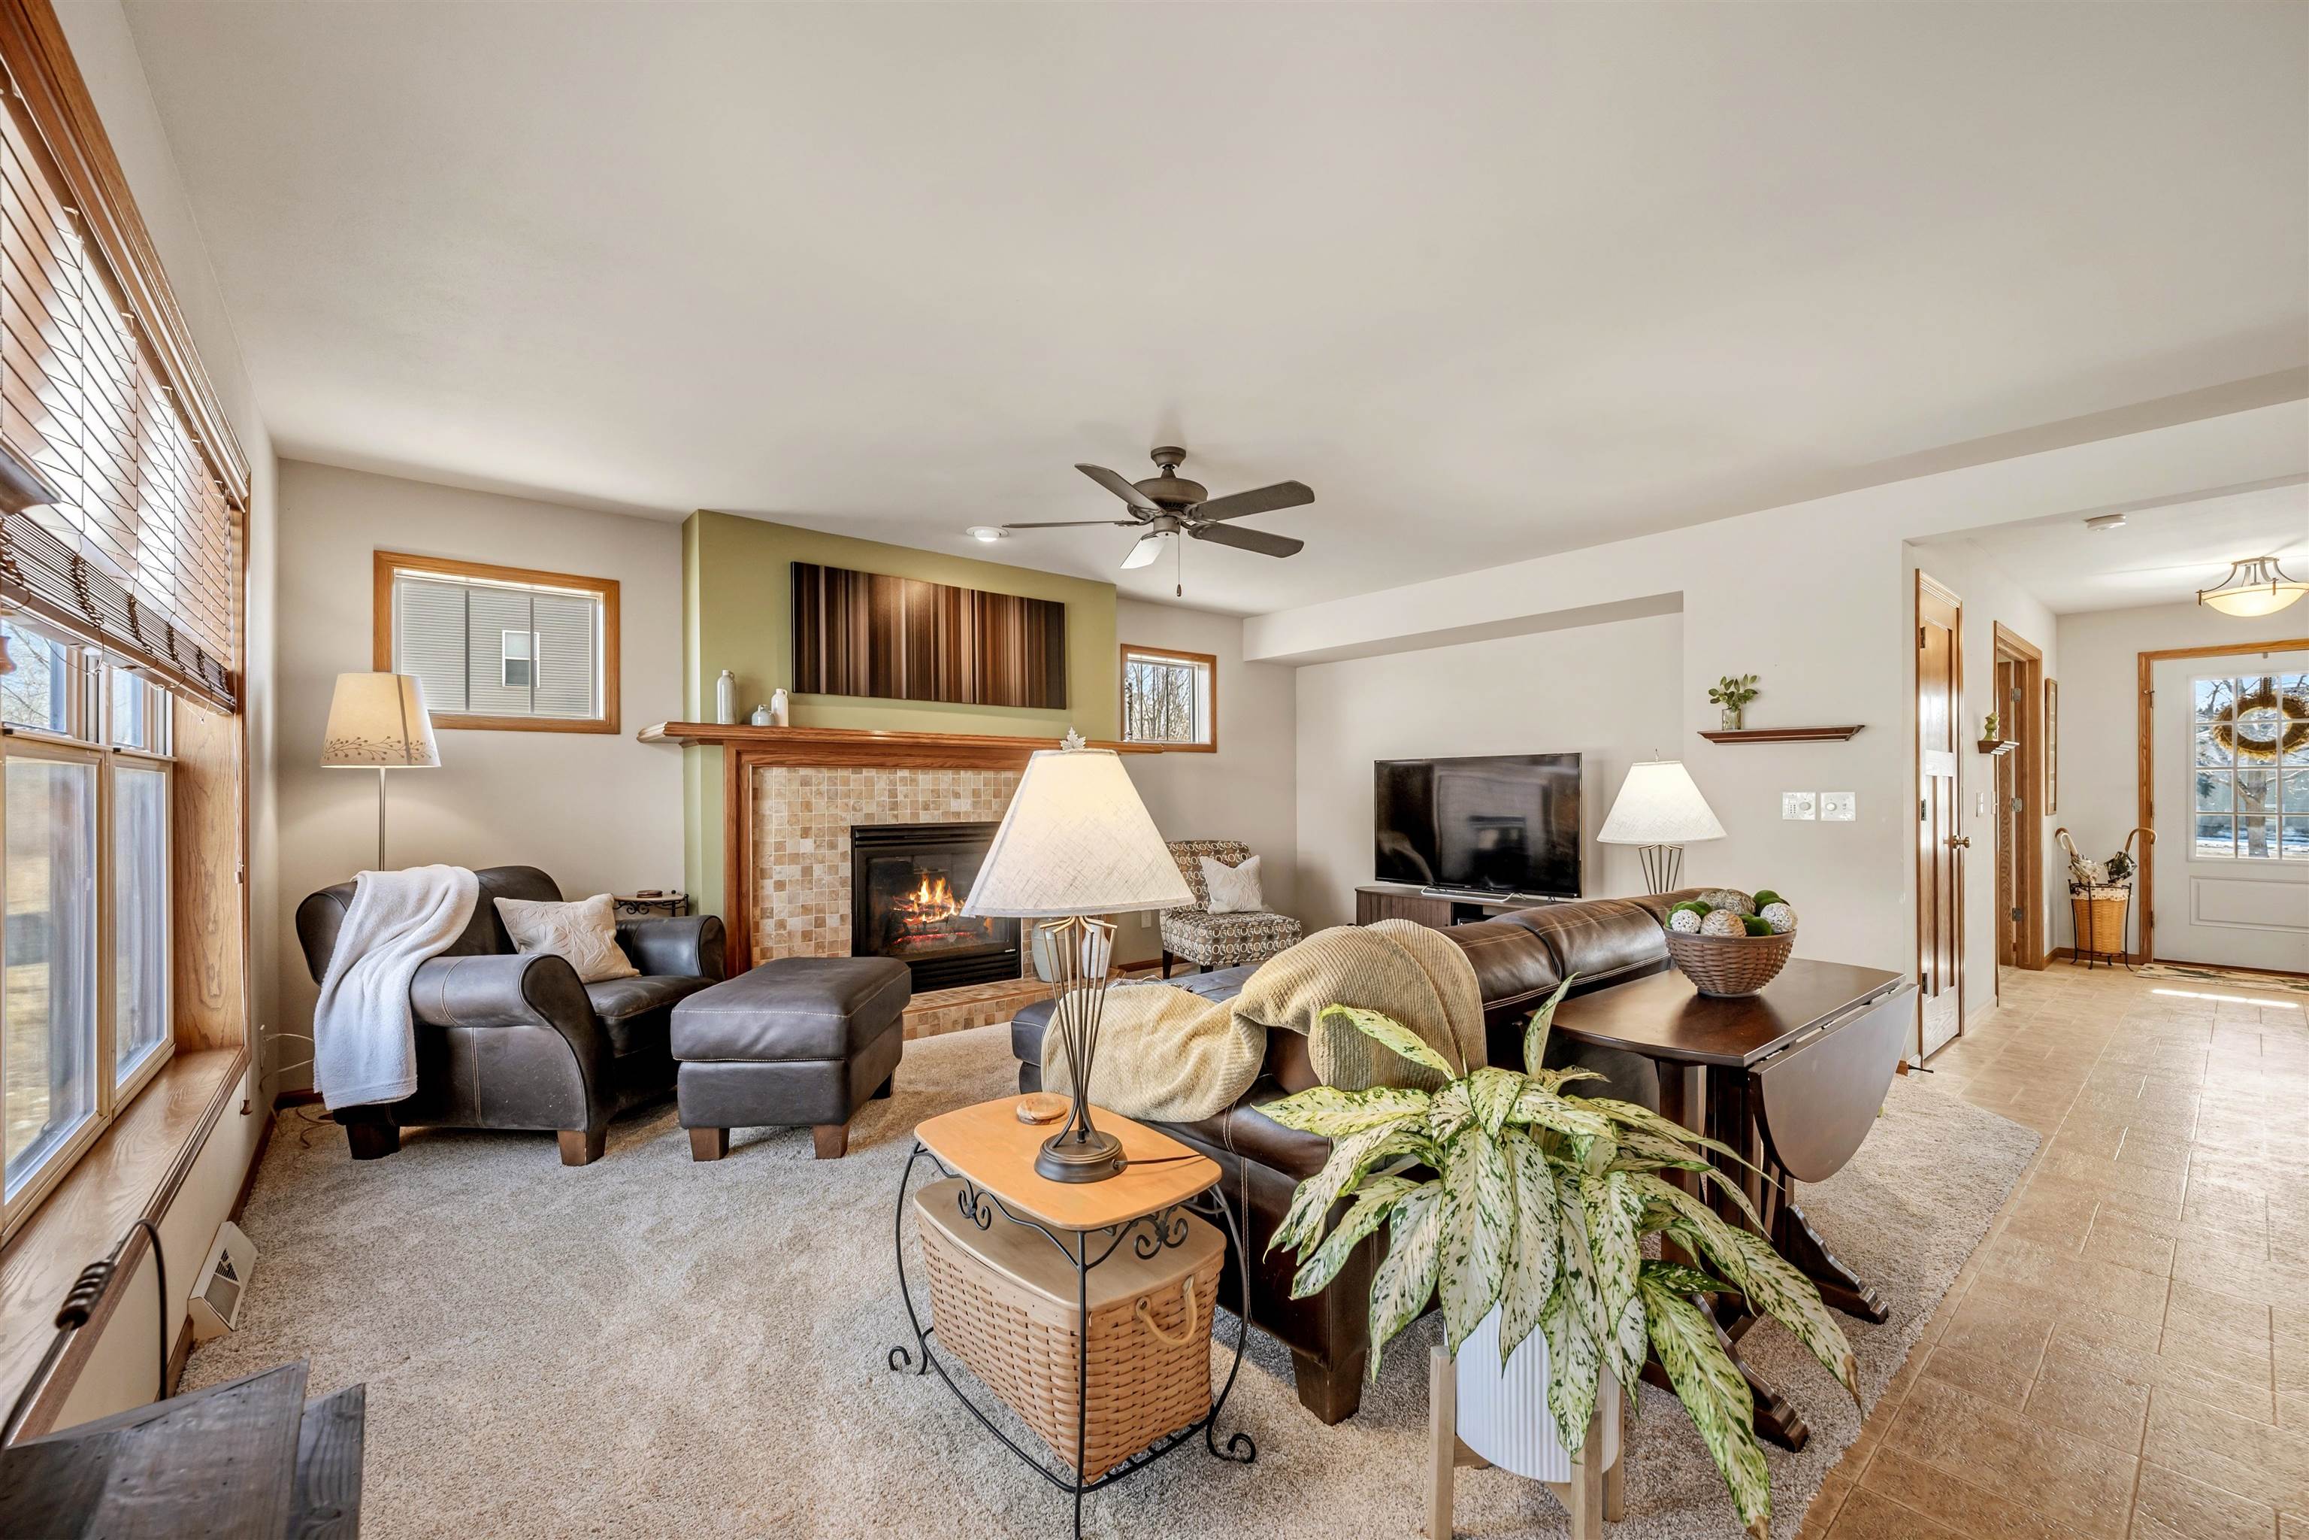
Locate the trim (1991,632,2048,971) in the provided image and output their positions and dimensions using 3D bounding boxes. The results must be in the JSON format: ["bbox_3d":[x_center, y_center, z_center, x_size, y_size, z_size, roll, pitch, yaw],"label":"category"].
[{"bbox_3d":[5.180,0.250,5.370,1.500,2.090,0.120,0,-1,-40],"label":"trim"}]

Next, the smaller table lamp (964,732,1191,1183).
[{"bbox_3d":[-0.135,0.313,1.622,0.390,0.770,0.370,0,-1,-11],"label":"smaller table lamp"}]

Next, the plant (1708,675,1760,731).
[{"bbox_3d":[2.743,-0.320,4.256,0.170,0.271,0.215,0,-1,-40],"label":"plant"}]

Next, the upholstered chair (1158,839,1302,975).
[{"bbox_3d":[0.435,0.865,5.620,0.630,0.840,0.720,0,-1,-24],"label":"upholstered chair"}]

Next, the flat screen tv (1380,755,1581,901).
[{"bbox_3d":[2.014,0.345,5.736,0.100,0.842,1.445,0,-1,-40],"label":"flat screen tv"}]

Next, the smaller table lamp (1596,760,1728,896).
[{"bbox_3d":[1.805,0.331,3.196,0.390,0.780,0.380,-1,-1,30],"label":"smaller table lamp"}]

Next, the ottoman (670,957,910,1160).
[{"bbox_3d":[-1.260,1.008,3.230,0.590,0.480,0.720,-1,-1,-1],"label":"ottoman"}]

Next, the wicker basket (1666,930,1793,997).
[{"bbox_3d":[1.220,0.407,1.900,0.280,0.140,0.280,0,-1,-40],"label":"wicker basket"}]

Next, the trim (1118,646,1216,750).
[{"bbox_3d":[0.125,-0.482,6.350,0.890,0.720,0.070,0,-1,-40],"label":"trim"}]

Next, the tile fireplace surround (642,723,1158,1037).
[{"bbox_3d":[-1.034,0.544,4.676,2.760,1.470,0.500,0,-1,-40],"label":"tile fireplace surround"}]

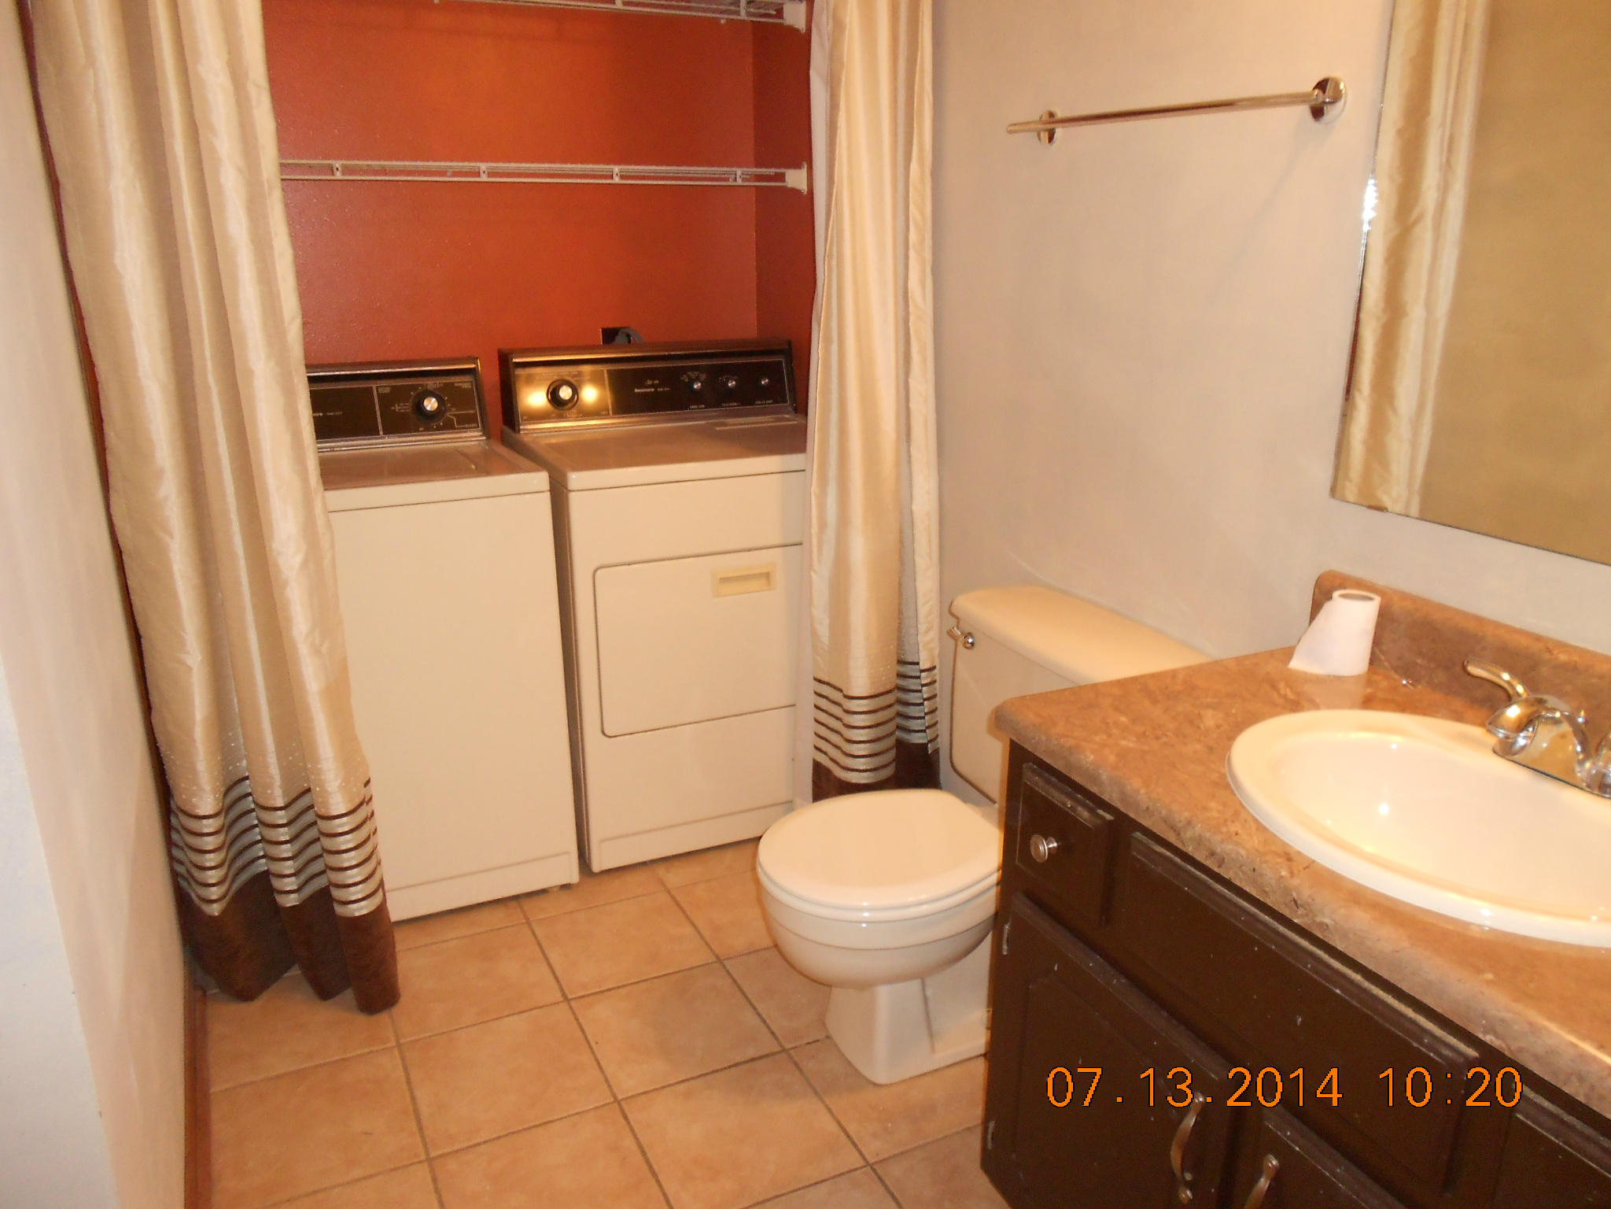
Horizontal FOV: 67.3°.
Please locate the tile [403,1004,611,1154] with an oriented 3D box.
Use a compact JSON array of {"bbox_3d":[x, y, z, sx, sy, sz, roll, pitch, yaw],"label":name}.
[{"bbox_3d":[-0.508,0.795,2.048,0.297,0.010,0.297,-8,19,-25],"label":"tile"}]

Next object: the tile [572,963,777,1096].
[{"bbox_3d":[-0.236,0.758,2.175,0.297,0.010,0.297,-8,19,-25],"label":"tile"}]

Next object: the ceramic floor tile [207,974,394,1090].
[{"bbox_3d":[-0.912,0.752,2.180,0.297,0.010,0.297,-8,19,-25],"label":"ceramic floor tile"}]

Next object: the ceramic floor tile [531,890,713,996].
[{"bbox_3d":[-0.369,0.679,2.435,0.297,0.010,0.297,-8,19,-25],"label":"ceramic floor tile"}]

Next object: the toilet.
[{"bbox_3d":[0.252,0.415,2.074,0.707,0.713,0.519,-8,19,-25],"label":"toilet"}]

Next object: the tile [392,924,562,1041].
[{"bbox_3d":[-0.640,0.715,2.308,0.297,0.010,0.297,-8,19,-25],"label":"tile"}]

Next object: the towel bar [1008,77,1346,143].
[{"bbox_3d":[0.545,-0.770,1.906,0.065,0.058,0.711,-8,19,-25],"label":"towel bar"}]

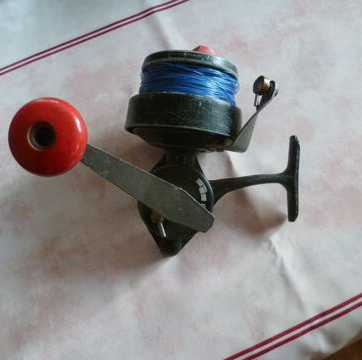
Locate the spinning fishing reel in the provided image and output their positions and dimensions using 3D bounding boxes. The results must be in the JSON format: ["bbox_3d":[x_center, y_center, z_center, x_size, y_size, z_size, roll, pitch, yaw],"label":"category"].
[{"bbox_3d":[-0.004,-0.024,0.271,0.195,0.122,0.160,6,87,-8],"label":"spinning fishing reel"}]

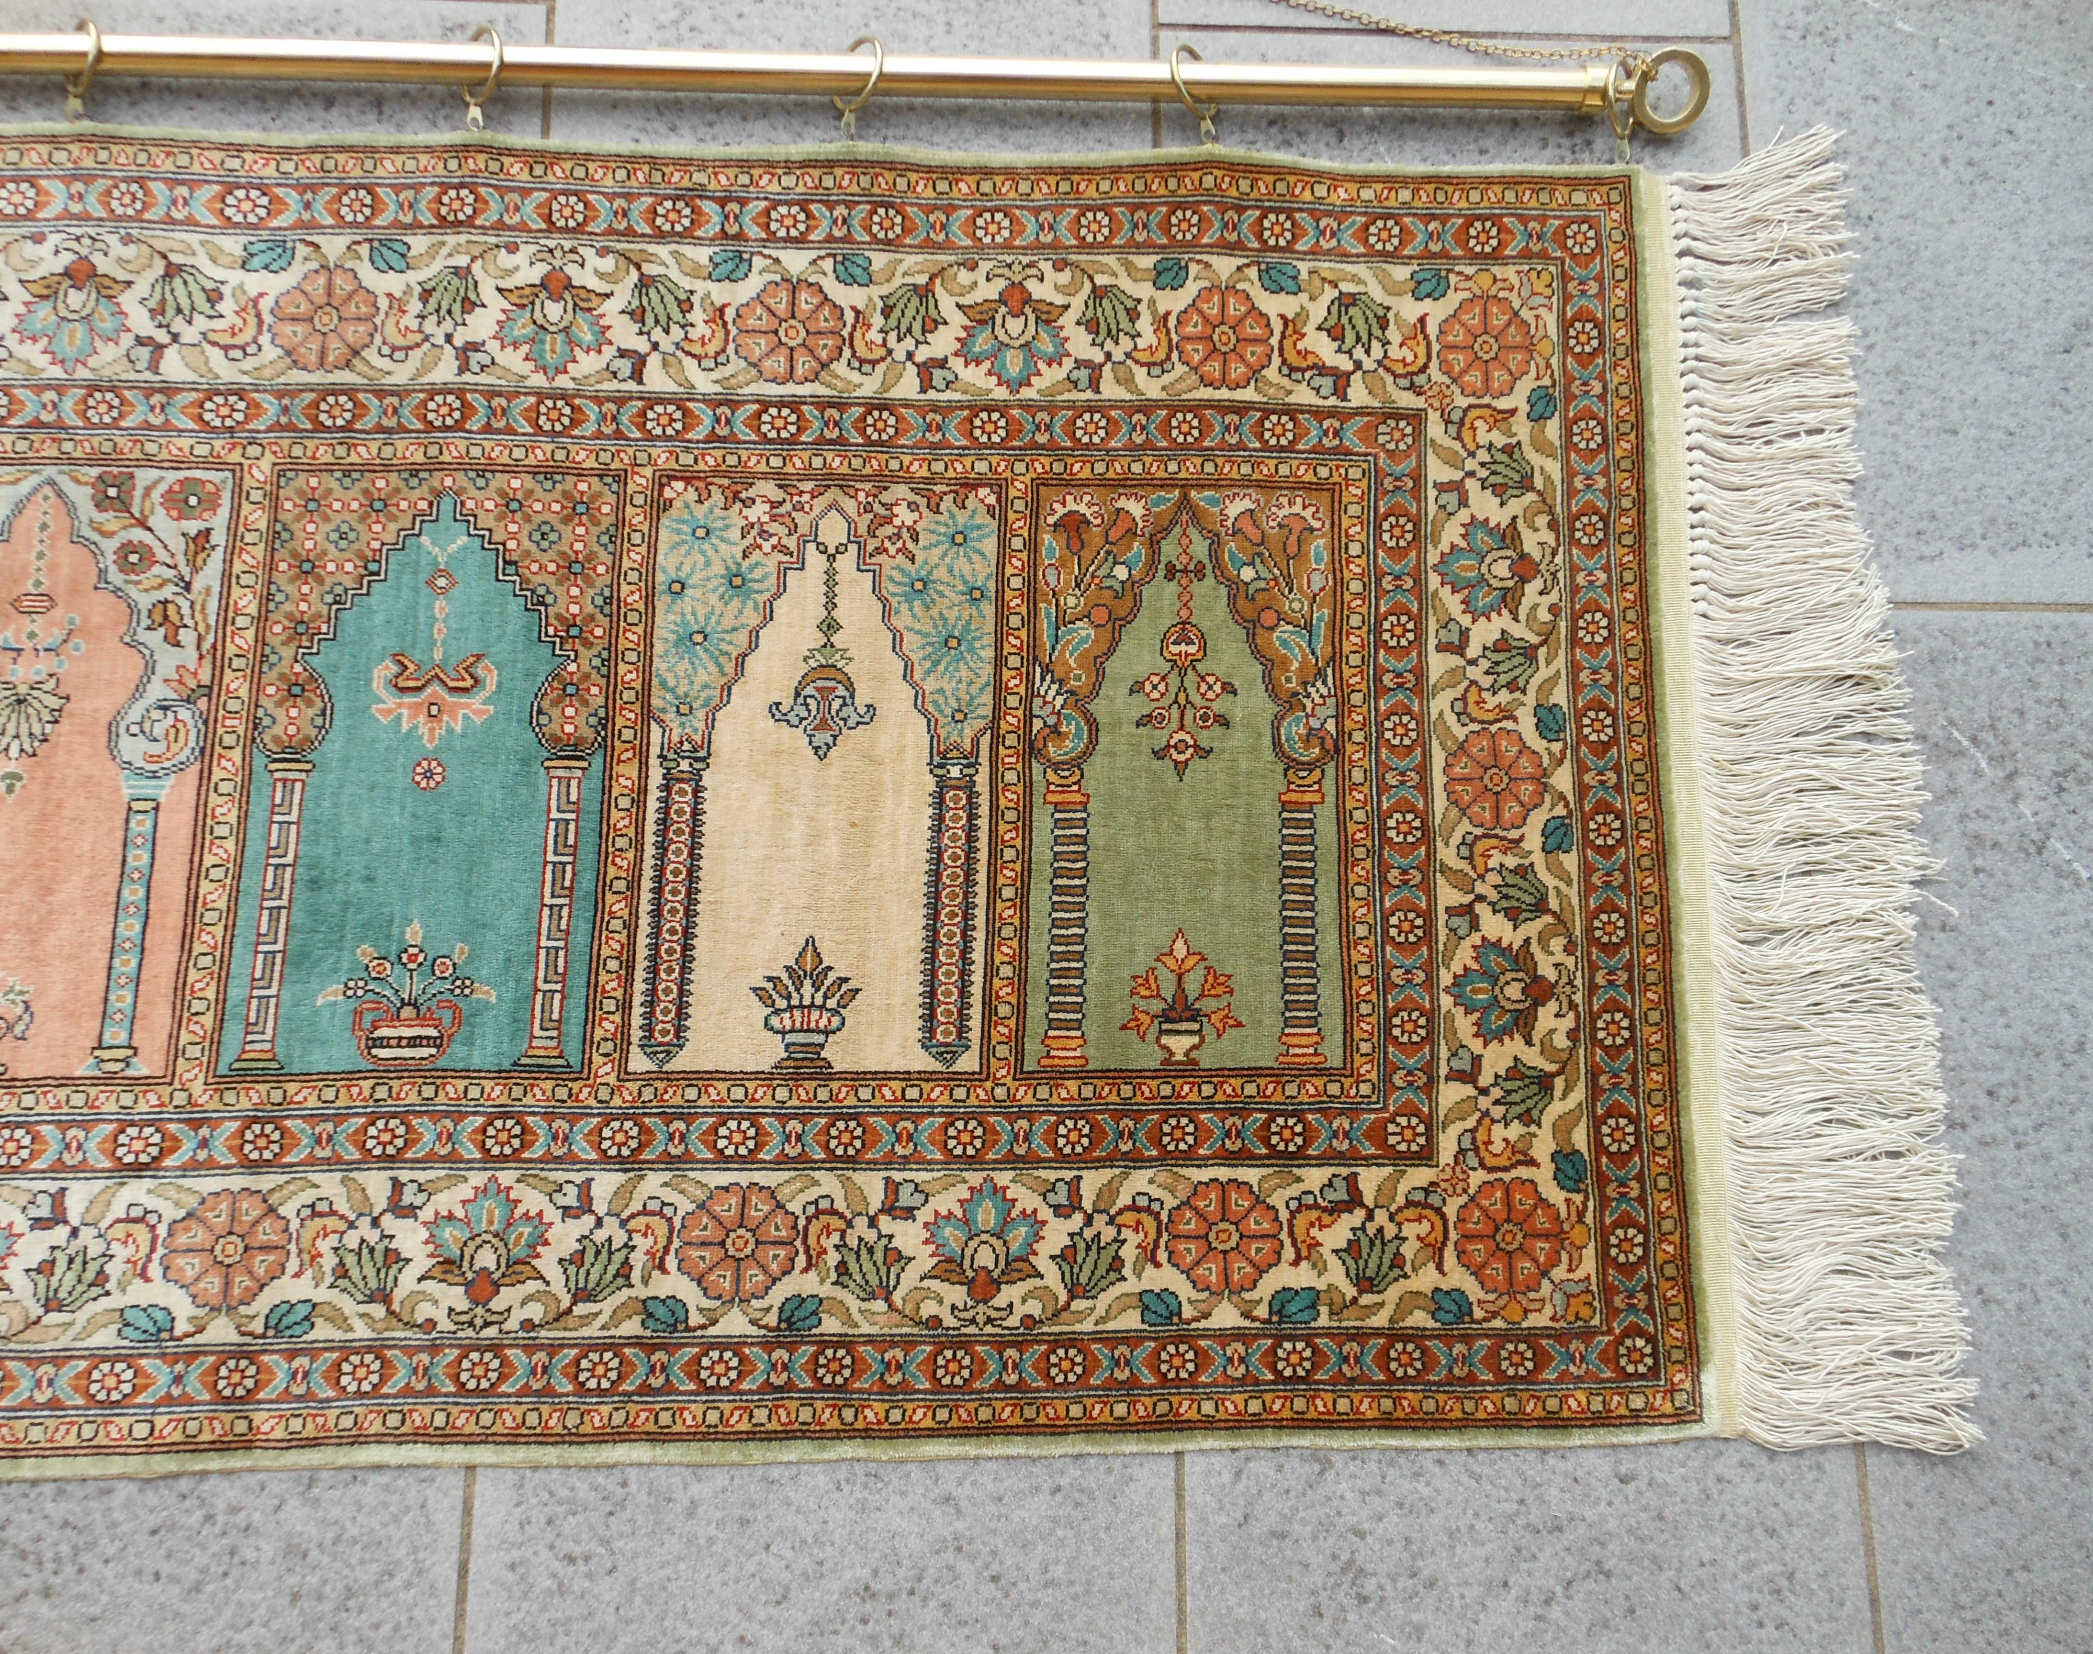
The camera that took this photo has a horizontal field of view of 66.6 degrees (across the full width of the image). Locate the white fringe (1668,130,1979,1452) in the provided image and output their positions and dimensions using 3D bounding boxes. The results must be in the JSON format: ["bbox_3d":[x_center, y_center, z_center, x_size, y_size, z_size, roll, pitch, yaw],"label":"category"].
[{"bbox_3d":[0.365,-0.043,0.752,0.113,0.012,0.647,1,80,-2],"label":"white fringe"}]

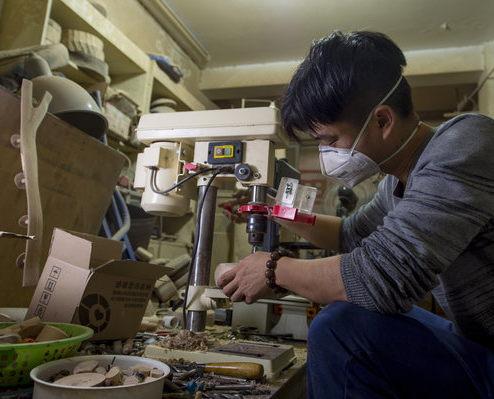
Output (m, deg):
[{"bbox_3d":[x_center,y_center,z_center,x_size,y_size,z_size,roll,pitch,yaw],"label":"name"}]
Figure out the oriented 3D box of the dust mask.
[{"bbox_3d":[0.240,-0.128,0.735,0.200,0.140,0.145,-29,-15,0],"label":"dust mask"}]

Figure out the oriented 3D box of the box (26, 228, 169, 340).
[{"bbox_3d":[-0.363,0.230,0.935,0.180,0.220,0.225,12,-10,29],"label":"box"}]

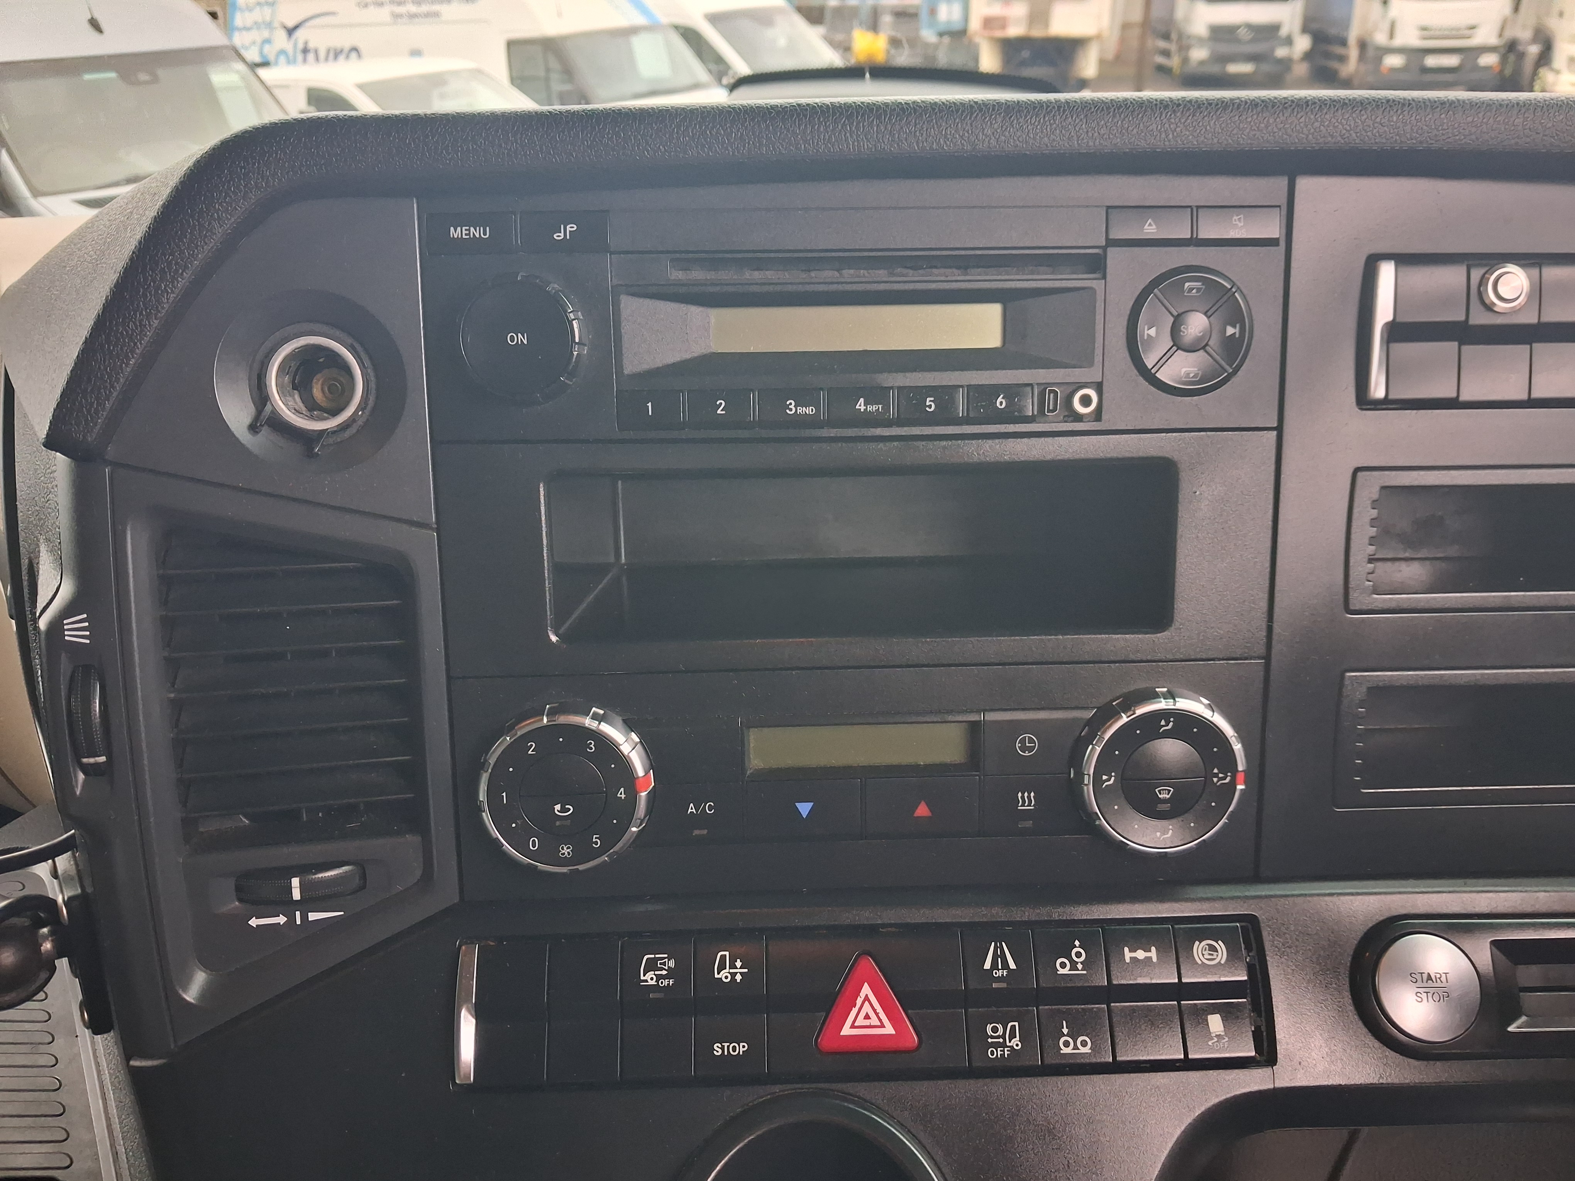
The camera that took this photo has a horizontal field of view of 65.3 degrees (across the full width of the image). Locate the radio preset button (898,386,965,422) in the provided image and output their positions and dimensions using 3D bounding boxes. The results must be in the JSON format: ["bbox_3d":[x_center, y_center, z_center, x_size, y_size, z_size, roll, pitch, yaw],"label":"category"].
[{"bbox_3d":[0.041,-0.054,0.356,0.019,0.009,0.008,-1,8,-2],"label":"radio preset button"}]

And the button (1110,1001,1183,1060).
[{"bbox_3d":[0.105,0.130,0.362,0.021,0.016,0.008,-1,-15,-1],"label":"button"}]

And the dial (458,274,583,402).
[{"bbox_3d":[-0.073,-0.069,0.336,0.033,0.033,0.013,-1,8,-2],"label":"dial"}]

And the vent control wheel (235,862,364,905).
[{"bbox_3d":[-0.146,0.088,0.371,0.037,0.009,0.014,0,8,-9],"label":"vent control wheel"}]

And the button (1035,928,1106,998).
[{"bbox_3d":[0.086,0.114,0.378,0.021,0.019,0.011,-1,-15,-3],"label":"button"}]

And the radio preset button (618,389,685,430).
[{"bbox_3d":[-0.039,-0.052,0.351,0.019,0.011,0.007,-1,9,-2],"label":"radio preset button"}]

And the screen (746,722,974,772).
[{"bbox_3d":[0.022,0.046,0.371,0.068,0.014,0.005,-1,8,-2],"label":"screen"}]

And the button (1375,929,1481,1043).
[{"bbox_3d":[0.194,0.122,0.378,0.033,0.033,0.010,-1,-16,-2],"label":"button"}]

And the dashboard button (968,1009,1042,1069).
[{"bbox_3d":[0.063,0.132,0.365,0.021,0.017,0.010,-1,-14,-3],"label":"dashboard button"}]

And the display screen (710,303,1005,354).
[{"bbox_3d":[0.020,-0.076,0.356,0.085,0.013,0.005,-1,8,-2],"label":"display screen"}]

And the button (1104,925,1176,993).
[{"bbox_3d":[0.106,0.111,0.373,0.021,0.016,0.010,-1,-14,-3],"label":"button"}]

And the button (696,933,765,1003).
[{"bbox_3d":[-0.017,0.112,0.365,0.020,0.019,0.008,-1,-15,-1],"label":"button"}]

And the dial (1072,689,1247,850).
[{"bbox_3d":[0.109,0.053,0.362,0.046,0.046,0.017,-1,9,-2],"label":"dial"}]

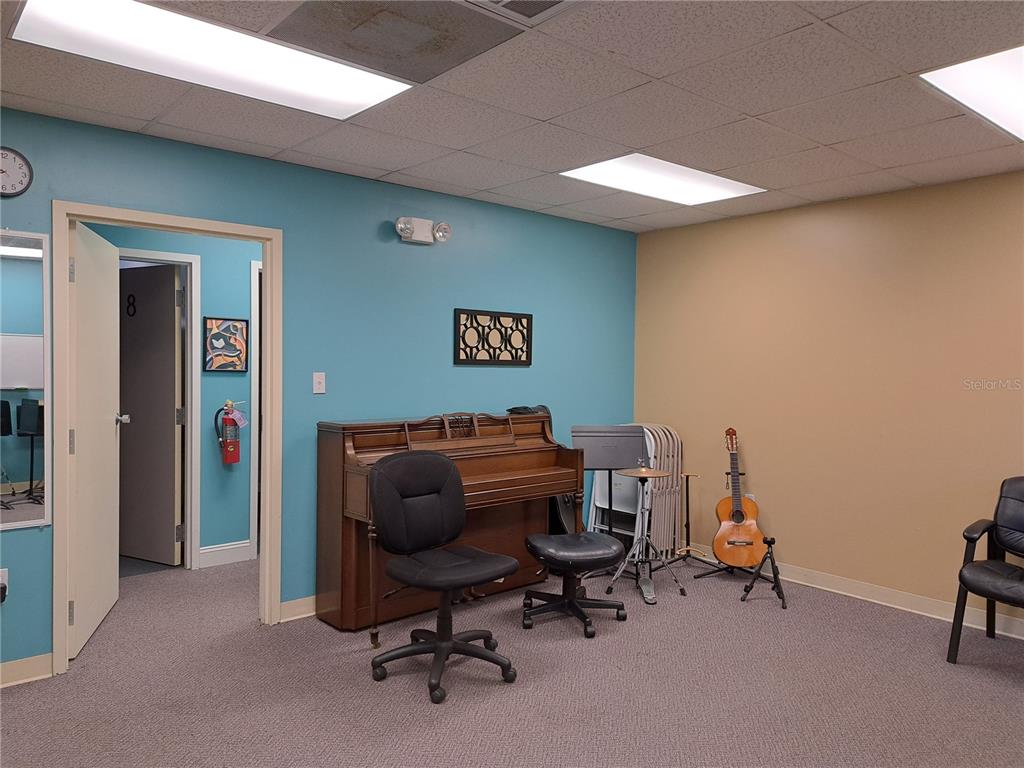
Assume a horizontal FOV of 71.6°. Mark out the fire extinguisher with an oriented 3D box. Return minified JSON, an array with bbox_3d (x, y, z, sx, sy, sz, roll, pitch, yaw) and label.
[{"bbox_3d":[-1.906,0.326,4.744,0.170,0.430,0.130,0,2,-33],"label":"fire extinguisher"}]

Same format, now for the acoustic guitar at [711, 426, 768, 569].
[{"bbox_3d":[1.502,0.760,4.774,0.365,0.945,0.110,-2,-18,10],"label":"acoustic guitar"}]

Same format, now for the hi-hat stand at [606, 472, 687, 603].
[{"bbox_3d":[0.837,0.917,4.469,0.490,0.740,0.550,1,2,2],"label":"hi-hat stand"}]

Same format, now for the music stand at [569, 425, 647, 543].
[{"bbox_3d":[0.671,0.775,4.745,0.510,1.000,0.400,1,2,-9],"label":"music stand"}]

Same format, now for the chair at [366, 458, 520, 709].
[{"bbox_3d":[-0.313,0.822,3.274,0.650,0.970,0.660,-1,2,-39],"label":"chair"}]

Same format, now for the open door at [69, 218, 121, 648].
[{"bbox_3d":[-2.150,0.247,3.659,0.045,2.020,0.870,0,2,-17],"label":"open door"}]

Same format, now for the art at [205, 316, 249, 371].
[{"bbox_3d":[-1.918,-0.259,4.778,0.297,0.360,0.030,-1,2,-40],"label":"art"}]

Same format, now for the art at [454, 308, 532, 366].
[{"bbox_3d":[-0.120,-0.300,4.689,0.655,0.352,0.030,-1,3,-40],"label":"art"}]

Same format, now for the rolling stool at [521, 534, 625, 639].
[{"bbox_3d":[0.332,1.084,3.937,0.575,0.430,0.575,-1,3,-40],"label":"rolling stool"}]

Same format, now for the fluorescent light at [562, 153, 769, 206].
[{"bbox_3d":[0.882,-1.150,4.027,1.190,0.070,0.585,-1,3,-40],"label":"fluorescent light"}]

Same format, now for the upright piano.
[{"bbox_3d":[-0.303,0.733,4.122,1.480,1.100,0.600,-1,3,-40],"label":"upright piano"}]

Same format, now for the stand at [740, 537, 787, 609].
[{"bbox_3d":[1.547,1.109,4.280,0.260,0.385,0.230,2,2,33],"label":"stand"}]

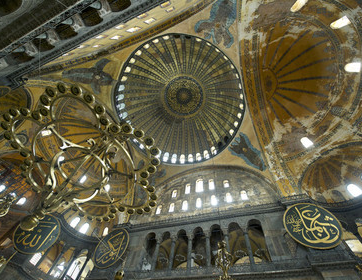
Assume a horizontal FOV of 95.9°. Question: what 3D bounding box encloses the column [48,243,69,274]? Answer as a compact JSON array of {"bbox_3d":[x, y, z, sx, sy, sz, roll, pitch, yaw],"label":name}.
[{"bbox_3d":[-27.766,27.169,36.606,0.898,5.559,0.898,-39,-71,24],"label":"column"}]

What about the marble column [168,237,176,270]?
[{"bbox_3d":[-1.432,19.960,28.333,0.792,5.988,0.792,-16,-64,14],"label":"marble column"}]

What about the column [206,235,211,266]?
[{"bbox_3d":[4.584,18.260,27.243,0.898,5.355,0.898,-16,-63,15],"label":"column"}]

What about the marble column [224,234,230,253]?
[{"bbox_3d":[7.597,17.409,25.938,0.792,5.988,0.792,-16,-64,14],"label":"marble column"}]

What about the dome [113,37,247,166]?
[{"bbox_3d":[-0.241,-10.490,46.259,32.538,15.810,32.538,3,-60,5],"label":"dome"}]

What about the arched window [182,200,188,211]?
[{"bbox_3d":[0.930,14.818,37.102,1.275,2.601,0.408,-16,-63,15],"label":"arched window"}]

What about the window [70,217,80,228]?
[{"bbox_3d":[-27.349,21.174,42.443,0.408,2.856,1.530,-25,-66,19],"label":"window"}]

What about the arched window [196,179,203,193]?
[{"bbox_3d":[4.582,11.345,40.651,1.785,4.284,0.408,-16,-63,15],"label":"arched window"}]

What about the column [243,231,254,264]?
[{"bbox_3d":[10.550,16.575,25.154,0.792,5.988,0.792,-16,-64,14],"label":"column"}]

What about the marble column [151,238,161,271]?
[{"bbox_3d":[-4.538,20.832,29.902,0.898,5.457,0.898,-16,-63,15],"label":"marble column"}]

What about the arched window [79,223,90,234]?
[{"bbox_3d":[-24.051,22.150,40.983,1.320,2.537,0.355,36,-64,-13],"label":"arched window"}]

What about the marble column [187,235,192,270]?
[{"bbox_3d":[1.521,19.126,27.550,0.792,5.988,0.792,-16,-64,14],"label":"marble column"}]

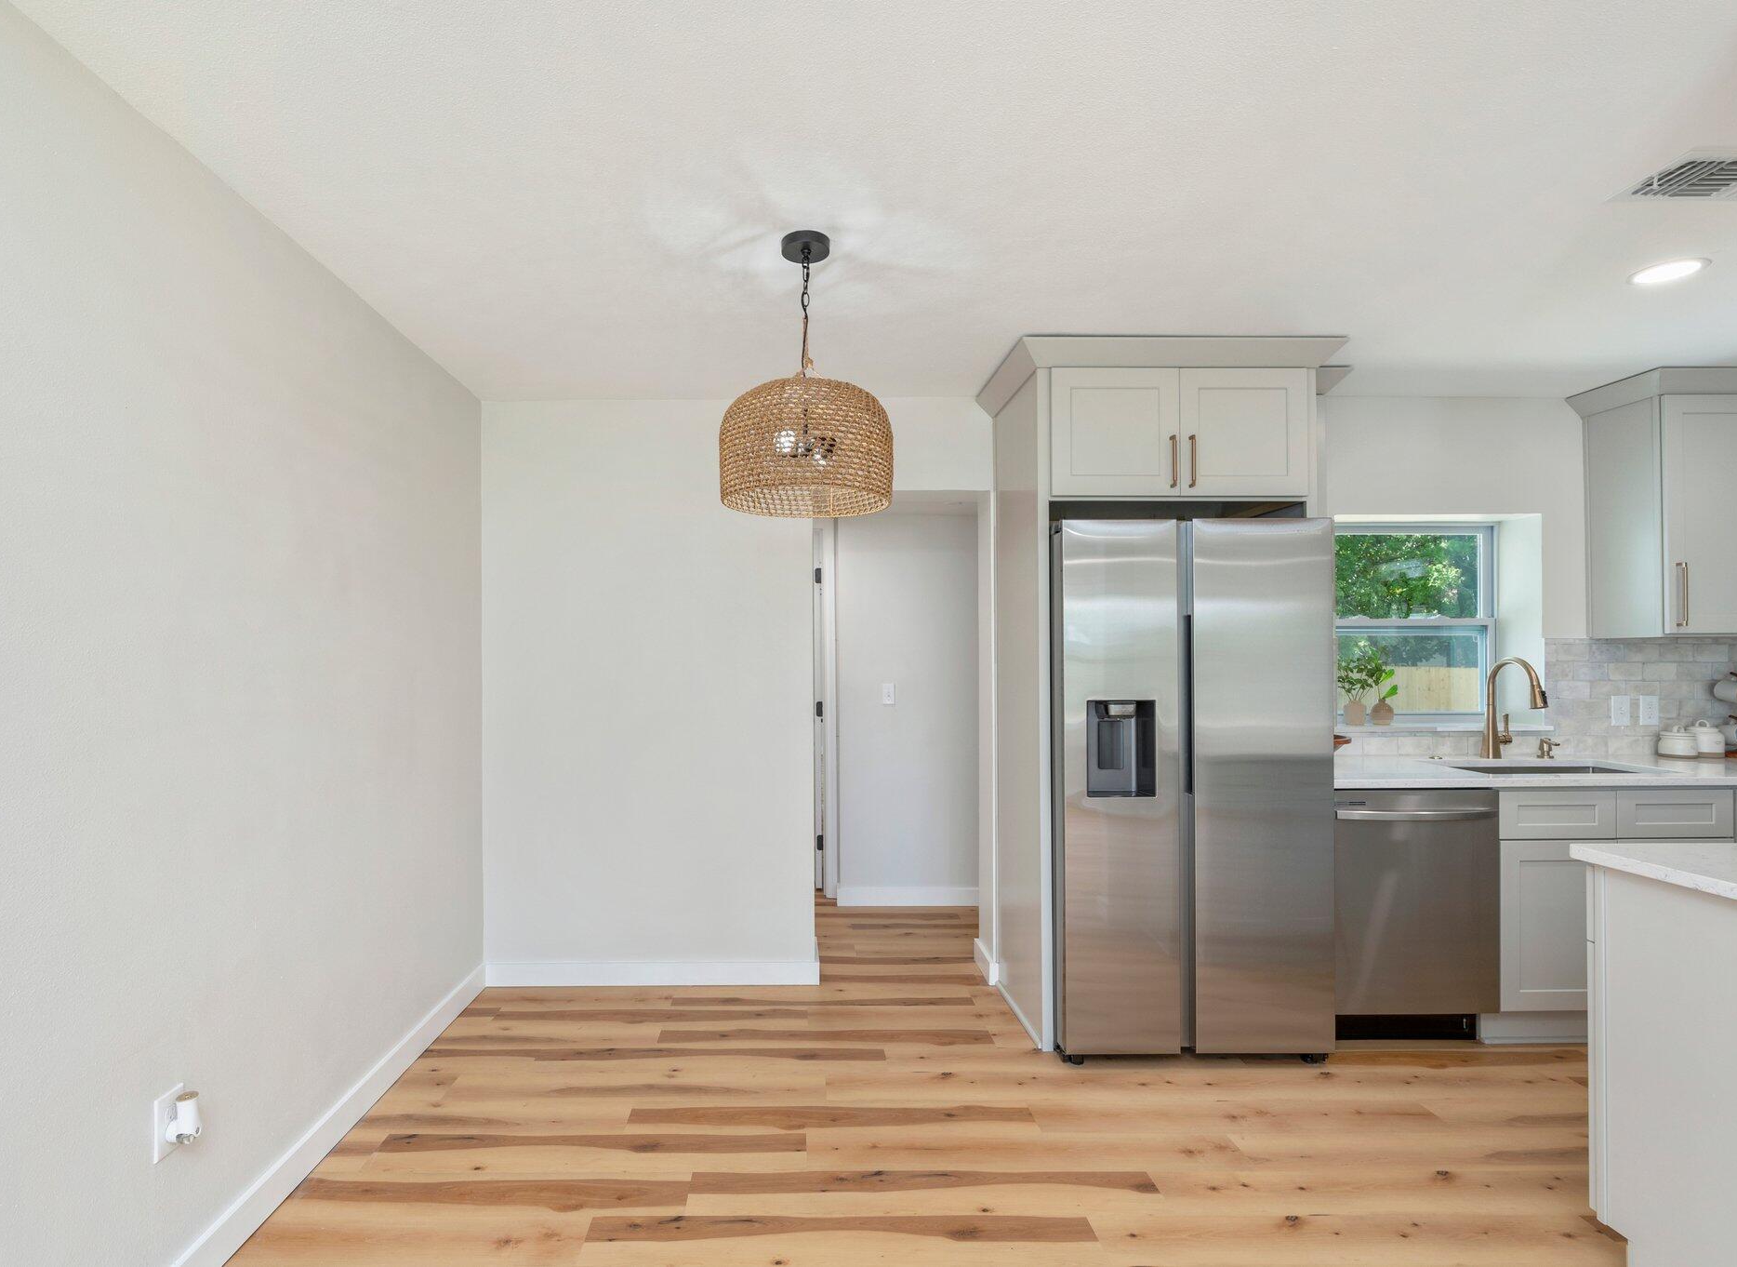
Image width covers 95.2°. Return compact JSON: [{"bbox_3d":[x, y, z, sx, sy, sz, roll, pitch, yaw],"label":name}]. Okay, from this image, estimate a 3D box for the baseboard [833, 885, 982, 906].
[{"bbox_3d":[0.220,1.435,4.326,0.782,0.103,0.016,0,-1,-2],"label":"baseboard"}]

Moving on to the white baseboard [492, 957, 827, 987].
[{"bbox_3d":[-0.881,1.391,3.247,1.376,0.101,0.016,0,-1,-1],"label":"white baseboard"}]

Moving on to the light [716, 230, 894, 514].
[{"bbox_3d":[-0.155,-0.669,2.020,0.446,0.663,0.446,0,-1,-2],"label":"light"}]

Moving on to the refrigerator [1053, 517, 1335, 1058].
[{"bbox_3d":[1.052,0.528,2.935,0.903,1.782,0.703,0,-1,-2],"label":"refrigerator"}]

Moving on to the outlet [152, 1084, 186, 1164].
[{"bbox_3d":[-1.405,0.985,1.595,0.010,0.119,0.074,0,-1,-5],"label":"outlet"}]

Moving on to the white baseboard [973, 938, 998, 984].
[{"bbox_3d":[0.497,1.404,3.396,0.025,0.103,0.277,0,-1,-5],"label":"white baseboard"}]

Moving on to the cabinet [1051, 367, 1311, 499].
[{"bbox_3d":[1.053,-0.681,2.990,0.891,0.451,0.574,0,-1,-2],"label":"cabinet"}]

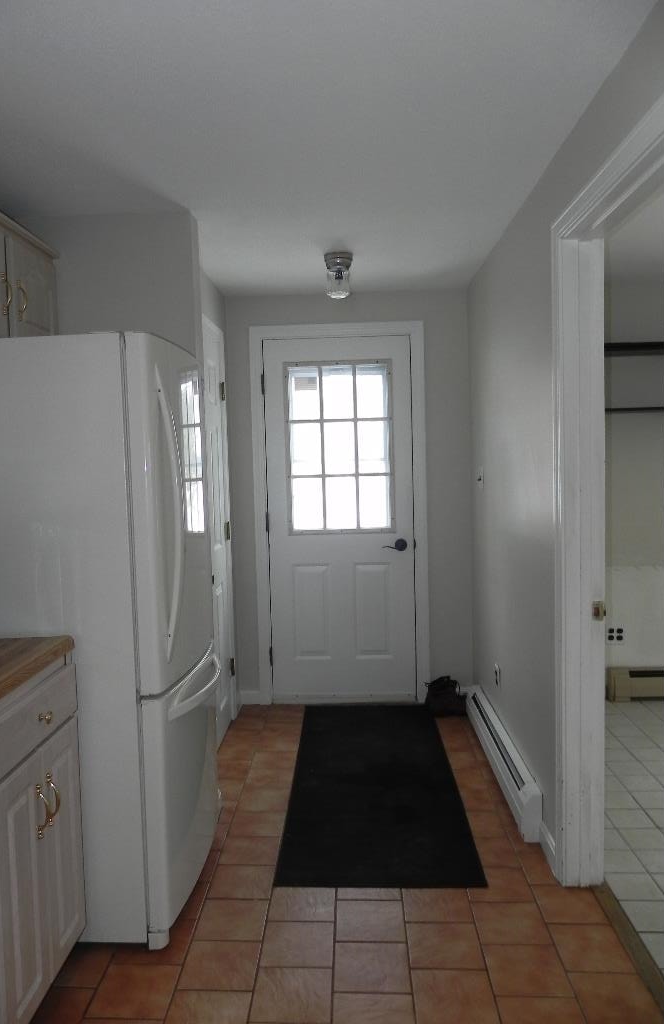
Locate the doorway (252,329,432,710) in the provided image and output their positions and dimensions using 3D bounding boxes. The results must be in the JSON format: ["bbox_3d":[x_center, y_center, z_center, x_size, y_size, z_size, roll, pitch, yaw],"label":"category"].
[{"bbox_3d":[0.053,0.028,4.316,0.951,2.116,0.110,-1,4,2],"label":"doorway"}]

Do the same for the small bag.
[{"bbox_3d":[0.609,0.981,4.188,0.220,0.203,0.190,-1,4,2],"label":"small bag"}]

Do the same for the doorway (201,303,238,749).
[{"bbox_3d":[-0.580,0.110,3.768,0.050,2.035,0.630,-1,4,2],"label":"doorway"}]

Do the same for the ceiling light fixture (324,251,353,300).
[{"bbox_3d":[0.031,-1.048,3.440,0.126,0.187,0.126,-1,4,2],"label":"ceiling light fixture"}]

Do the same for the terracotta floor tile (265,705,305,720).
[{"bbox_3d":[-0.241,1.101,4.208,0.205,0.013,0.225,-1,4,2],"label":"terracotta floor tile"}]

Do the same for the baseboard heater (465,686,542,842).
[{"bbox_3d":[0.731,1.038,3.406,0.072,0.180,1.390,-1,4,2],"label":"baseboard heater"}]

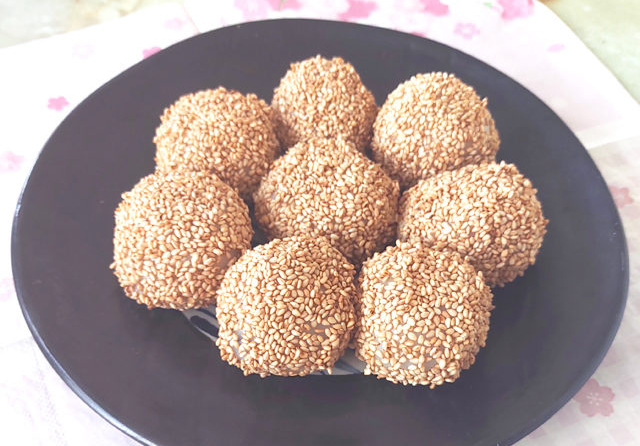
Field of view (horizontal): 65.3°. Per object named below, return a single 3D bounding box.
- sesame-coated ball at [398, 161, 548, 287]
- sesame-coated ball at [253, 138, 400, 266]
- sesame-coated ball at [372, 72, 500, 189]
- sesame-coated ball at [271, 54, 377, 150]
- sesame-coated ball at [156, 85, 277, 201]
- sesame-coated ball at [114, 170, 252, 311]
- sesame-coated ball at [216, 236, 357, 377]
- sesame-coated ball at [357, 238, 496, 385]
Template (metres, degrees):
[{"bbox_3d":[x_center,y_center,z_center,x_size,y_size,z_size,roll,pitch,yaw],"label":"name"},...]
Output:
[{"bbox_3d":[0.062,0.000,0.204,0.055,0.050,0.055,4,51,0],"label":"sesame-coated ball"},{"bbox_3d":[0.003,-0.008,0.207,0.057,0.051,0.057,2,51,-2],"label":"sesame-coated ball"},{"bbox_3d":[0.054,-0.043,0.236,0.056,0.052,0.056,4,51,0],"label":"sesame-coated ball"},{"bbox_3d":[0.002,-0.056,0.246,0.053,0.050,0.053,2,51,-2],"label":"sesame-coated ball"},{"bbox_3d":[-0.045,-0.034,0.224,0.054,0.051,0.054,2,51,-2],"label":"sesame-coated ball"},{"bbox_3d":[-0.052,0.006,0.192,0.053,0.050,0.053,2,51,-2],"label":"sesame-coated ball"},{"bbox_3d":[-0.012,0.029,0.177,0.051,0.048,0.051,2,51,-2],"label":"sesame-coated ball"},{"bbox_3d":[0.036,0.032,0.177,0.051,0.048,0.051,2,51,-2],"label":"sesame-coated ball"}]

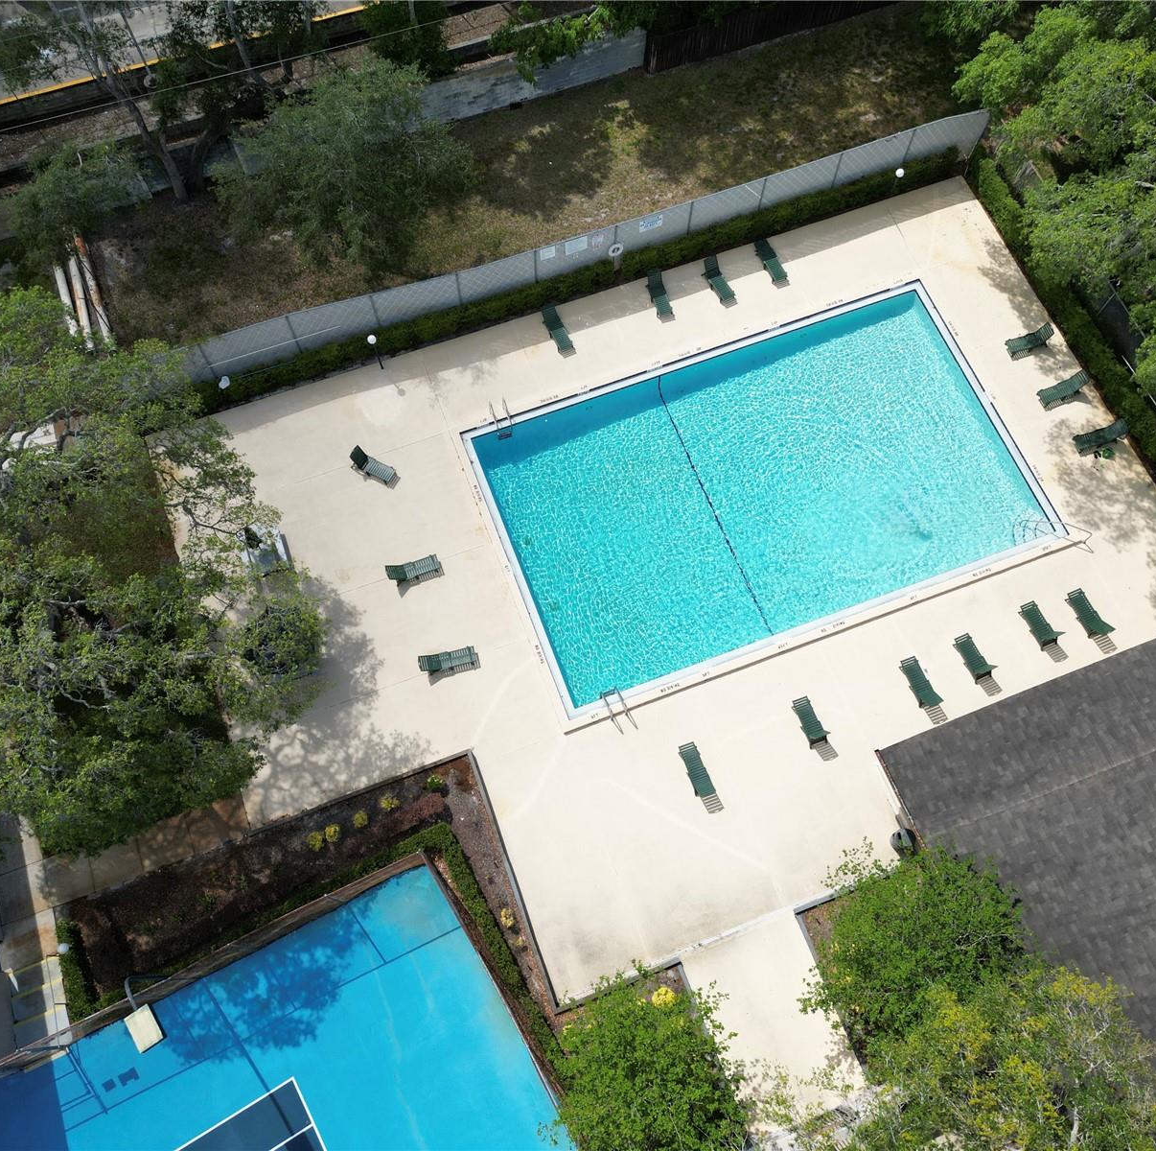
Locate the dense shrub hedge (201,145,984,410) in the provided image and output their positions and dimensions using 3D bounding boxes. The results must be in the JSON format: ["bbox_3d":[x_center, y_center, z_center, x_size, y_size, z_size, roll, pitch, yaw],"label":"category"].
[{"bbox_3d":[0.472,-11.338,40.540,31.500,1.150,0.800,-20,70,-7],"label":"dense shrub hedge"}]

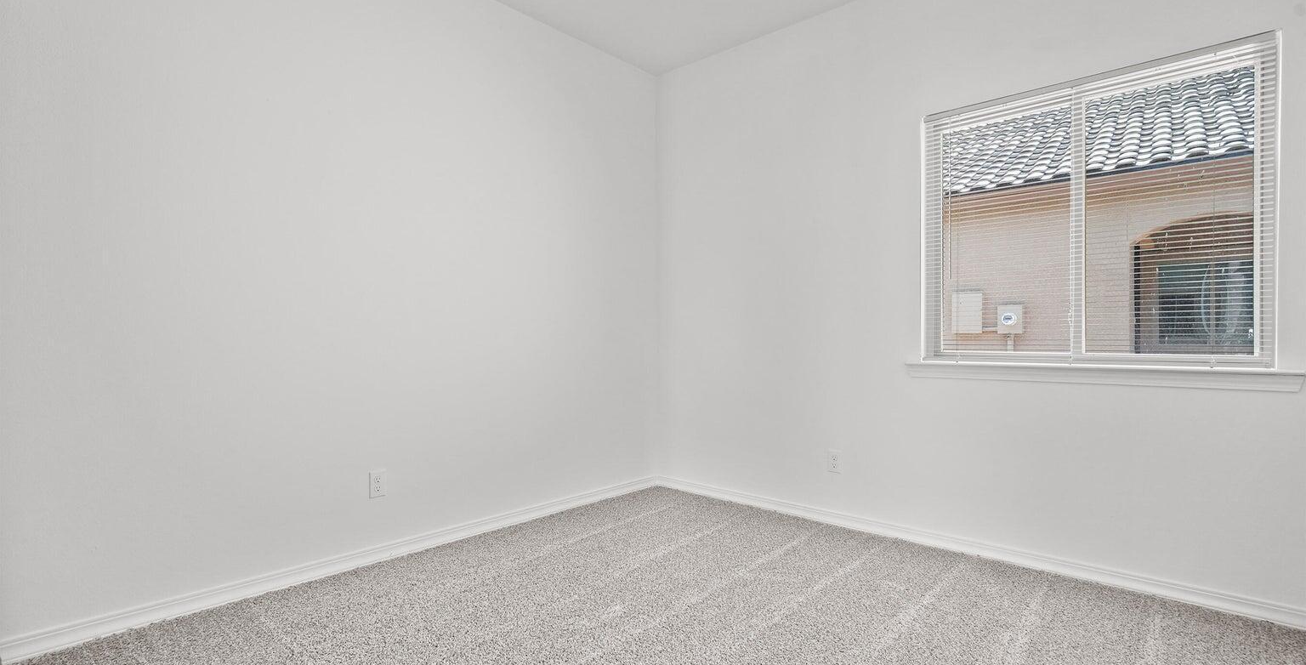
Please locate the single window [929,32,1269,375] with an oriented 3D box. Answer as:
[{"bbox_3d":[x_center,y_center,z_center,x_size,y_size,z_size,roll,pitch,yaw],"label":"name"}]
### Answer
[{"bbox_3d":[1.759,-0.451,2.427,1.161,1.178,0.090,-1,-1,41],"label":"single window"}]

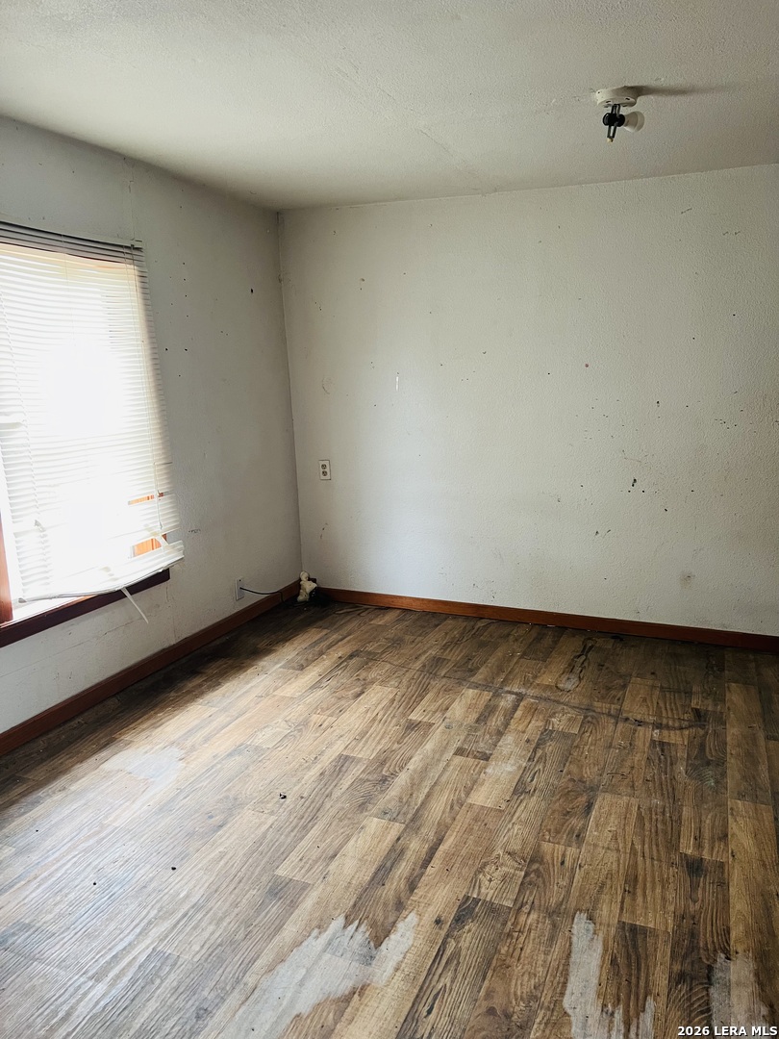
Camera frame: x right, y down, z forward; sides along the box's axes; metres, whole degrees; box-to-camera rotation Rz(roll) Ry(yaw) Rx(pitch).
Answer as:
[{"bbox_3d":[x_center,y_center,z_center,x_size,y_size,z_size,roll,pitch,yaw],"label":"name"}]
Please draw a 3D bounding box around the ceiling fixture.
[{"bbox_3d":[0.712,-1.244,2.402,0.150,0.140,0.122,-1,11,0],"label":"ceiling fixture"}]

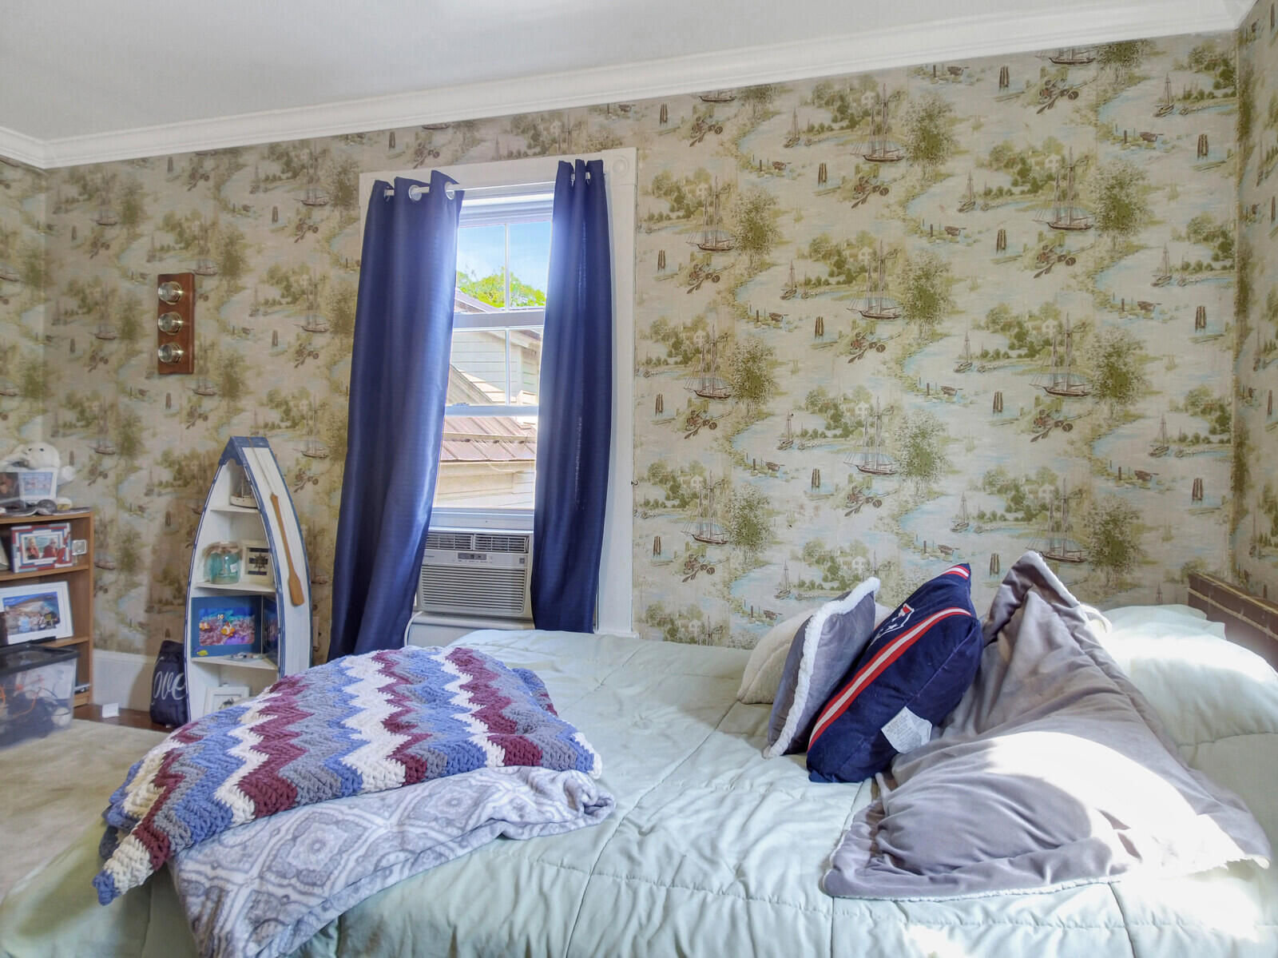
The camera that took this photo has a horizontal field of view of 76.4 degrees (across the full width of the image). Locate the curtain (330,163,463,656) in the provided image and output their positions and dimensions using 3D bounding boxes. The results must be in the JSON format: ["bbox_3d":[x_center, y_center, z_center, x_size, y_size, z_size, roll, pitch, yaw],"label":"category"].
[{"bbox_3d":[-0.873,-0.091,2.913,0.496,1.999,0.157,1,1,17],"label":"curtain"}]

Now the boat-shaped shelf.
[{"bbox_3d":[-1.464,0.407,3.075,0.458,1.135,0.172,1,1,17],"label":"boat-shaped shelf"}]

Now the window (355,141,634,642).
[{"bbox_3d":[-0.531,-0.297,2.936,1.101,1.670,0.120,1,1,17],"label":"window"}]

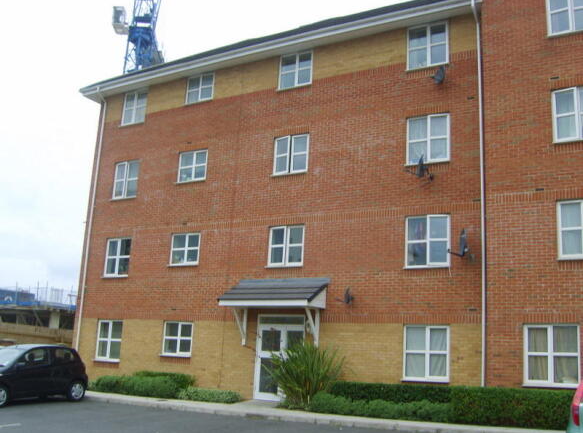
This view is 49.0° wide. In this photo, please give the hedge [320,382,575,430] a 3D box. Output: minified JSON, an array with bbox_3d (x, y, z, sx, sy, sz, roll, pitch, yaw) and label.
[{"bbox_3d":[3.187,3.928,13.451,5.150,0.670,1.600,-5,-15,30],"label":"hedge"}]

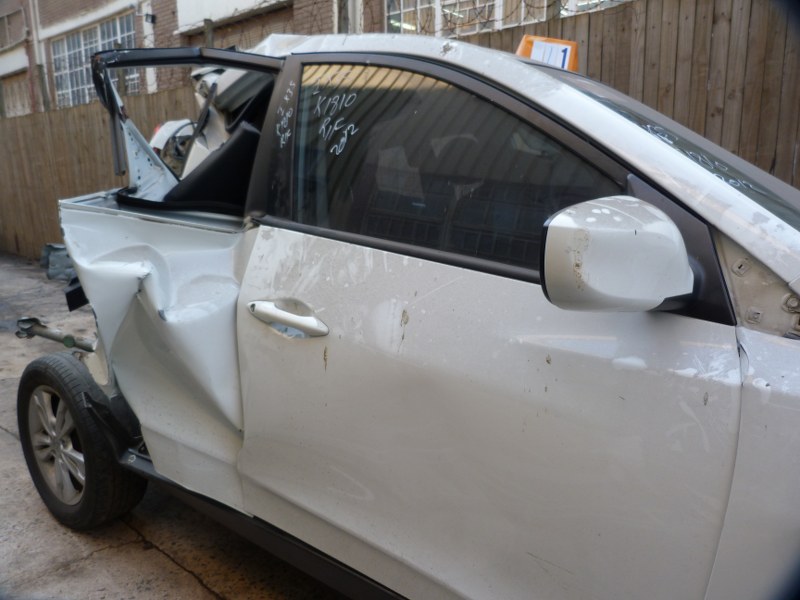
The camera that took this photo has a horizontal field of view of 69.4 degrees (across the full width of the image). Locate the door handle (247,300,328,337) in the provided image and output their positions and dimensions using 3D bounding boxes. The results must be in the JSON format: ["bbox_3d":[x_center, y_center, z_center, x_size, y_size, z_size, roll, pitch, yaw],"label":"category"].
[{"bbox_3d":[-0.245,0.041,1.268,0.250,0.050,0.050,14,17,34],"label":"door handle"}]

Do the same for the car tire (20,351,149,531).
[{"bbox_3d":[-1.246,0.538,2.265,0.690,0.690,0.222,7,13,36],"label":"car tire"}]

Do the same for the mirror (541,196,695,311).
[{"bbox_3d":[0.313,-0.068,0.834,0.170,0.162,0.220,10,14,44],"label":"mirror"}]

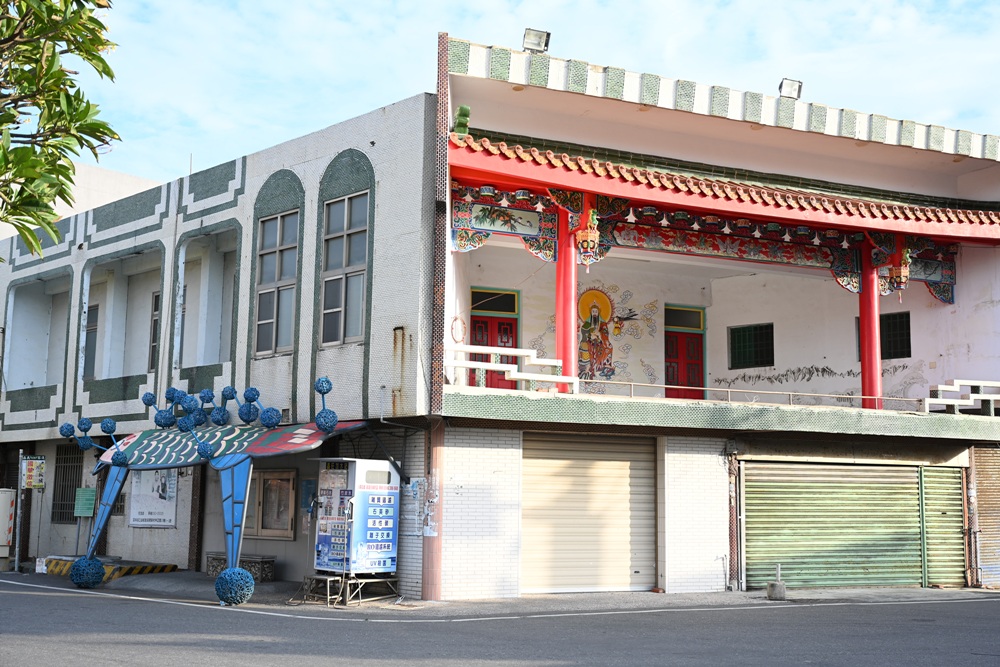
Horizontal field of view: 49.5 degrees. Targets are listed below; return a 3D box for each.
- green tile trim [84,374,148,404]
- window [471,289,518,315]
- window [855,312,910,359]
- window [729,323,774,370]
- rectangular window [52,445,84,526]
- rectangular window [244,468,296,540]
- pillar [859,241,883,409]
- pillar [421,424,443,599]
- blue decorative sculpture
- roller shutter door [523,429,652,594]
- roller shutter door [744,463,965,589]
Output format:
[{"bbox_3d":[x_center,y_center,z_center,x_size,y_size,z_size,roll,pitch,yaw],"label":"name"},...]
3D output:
[{"bbox_3d":[-8.170,1.204,23.035,2.685,0.515,0.100,-7,-12,42],"label":"green tile trim"},{"bbox_3d":[-0.122,-0.676,23.202,1.095,0.495,0.100,4,-9,-23],"label":"window"},{"bbox_3d":[7.838,0.076,22.072,1.151,0.922,0.120,-7,-11,43],"label":"window"},{"bbox_3d":[5.722,0.303,24.532,1.130,0.975,0.140,-7,-11,41],"label":"window"},{"bbox_3d":[-10.055,3.517,25.266,1.320,1.840,0.120,-7,-12,42],"label":"rectangular window"},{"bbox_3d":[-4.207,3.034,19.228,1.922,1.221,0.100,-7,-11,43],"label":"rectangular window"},{"bbox_3d":[6.891,-0.167,20.219,0.360,3.208,0.360,4,-9,-22],"label":"pillar"},{"bbox_3d":[-1.007,2.621,16.223,0.310,2.661,0.310,1,-8,0],"label":"pillar"},{"bbox_3d":[-4.935,2.426,17.471,5.700,3.300,2.600,-6,-11,41],"label":"blue decorative sculpture"},{"bbox_3d":[1.454,2.870,17.361,2.397,2.494,0.120,4,-9,-22],"label":"roller shutter door"},{"bbox_3d":[6.365,3.420,19.159,4.805,2.169,0.120,4,-9,-22],"label":"roller shutter door"}]

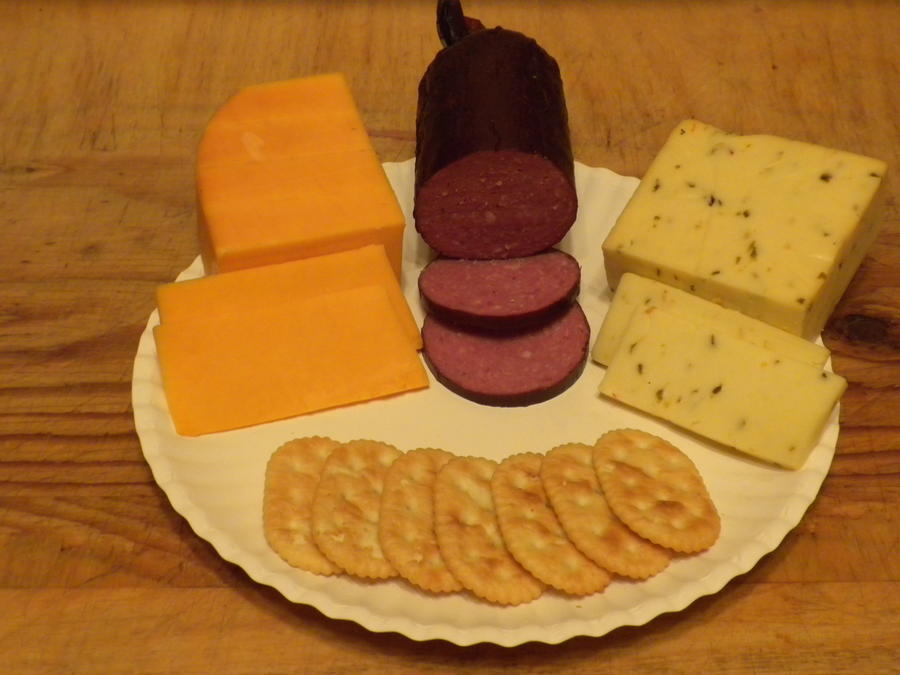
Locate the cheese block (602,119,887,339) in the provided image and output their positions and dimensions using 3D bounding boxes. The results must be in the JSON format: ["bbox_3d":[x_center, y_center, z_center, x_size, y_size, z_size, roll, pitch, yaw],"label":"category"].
[{"bbox_3d":[0.105,-0.037,0.484,0.075,0.029,0.070,19,59,28],"label":"cheese block"}]

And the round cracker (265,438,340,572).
[{"bbox_3d":[-0.041,0.053,0.422,0.037,0.005,0.055,-3,43,-9],"label":"round cracker"}]

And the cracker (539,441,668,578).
[{"bbox_3d":[0.047,0.054,0.416,0.037,0.005,0.055,-3,41,-23],"label":"cracker"}]

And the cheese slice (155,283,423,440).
[{"bbox_3d":[-0.056,0.007,0.463,0.084,0.003,0.043,-11,59,-15],"label":"cheese slice"}]

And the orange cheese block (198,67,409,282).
[{"bbox_3d":[-0.061,-0.052,0.498,0.066,0.038,0.081,-12,53,-15],"label":"orange cheese block"}]

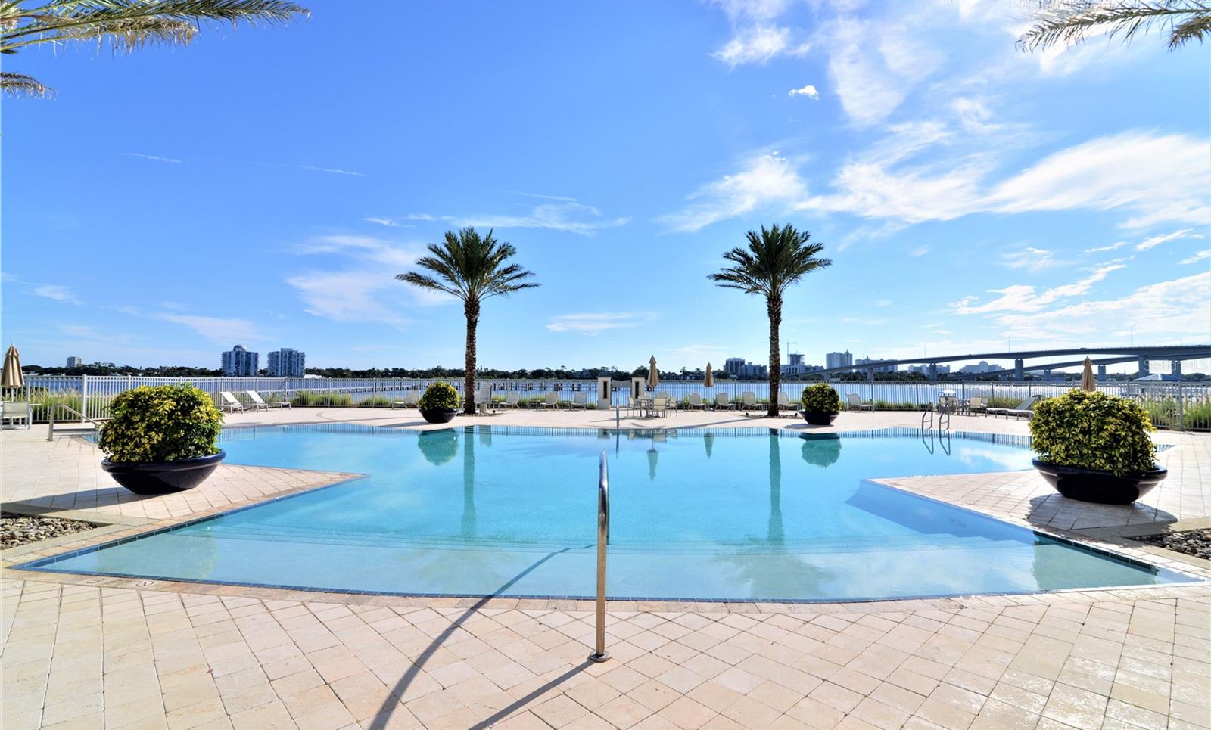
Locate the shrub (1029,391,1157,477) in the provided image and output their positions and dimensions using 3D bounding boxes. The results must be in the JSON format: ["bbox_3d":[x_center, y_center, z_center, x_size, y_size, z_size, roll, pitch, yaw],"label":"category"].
[{"bbox_3d":[6.527,0.860,7.246,1.270,1.000,1.270,0,-1,0],"label":"shrub"}]

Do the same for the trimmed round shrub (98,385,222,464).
[{"bbox_3d":[-6.163,0.794,7.546,1.280,0.980,1.280,0,-1,0],"label":"trimmed round shrub"}]

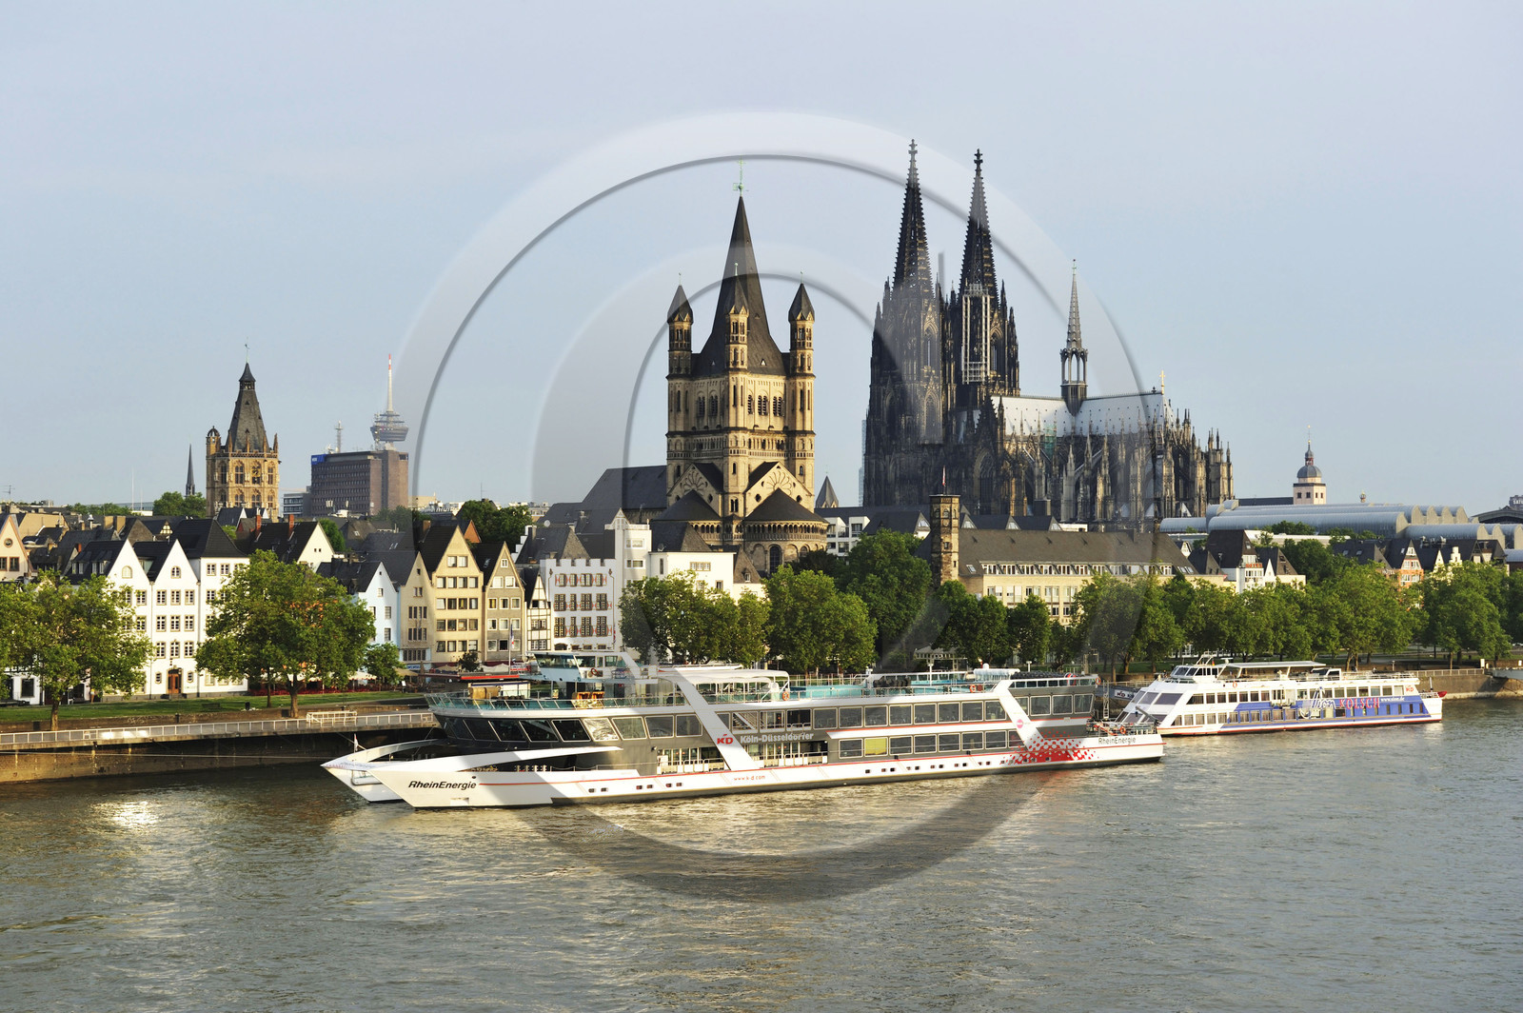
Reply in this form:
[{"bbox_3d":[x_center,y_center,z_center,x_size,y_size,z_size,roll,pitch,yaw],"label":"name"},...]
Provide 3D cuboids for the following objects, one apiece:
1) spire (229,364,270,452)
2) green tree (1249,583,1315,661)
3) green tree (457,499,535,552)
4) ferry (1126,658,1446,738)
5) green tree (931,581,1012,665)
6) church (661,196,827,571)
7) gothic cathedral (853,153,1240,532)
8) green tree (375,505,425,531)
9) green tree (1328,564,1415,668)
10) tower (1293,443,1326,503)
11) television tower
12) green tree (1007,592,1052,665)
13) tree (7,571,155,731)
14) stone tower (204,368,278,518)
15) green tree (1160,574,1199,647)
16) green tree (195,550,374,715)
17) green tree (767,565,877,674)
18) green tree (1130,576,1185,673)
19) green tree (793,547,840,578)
[{"bbox_3d":[-114.410,-22.140,518.000,9.400,19.900,9.400,1,-2,-12],"label":"spire"},{"bbox_3d":[82.670,19.030,370.000,11.000,14.200,10.500,0,-2,13],"label":"green tree"},{"bbox_3d":[-47.556,9.368,414.671,13.806,21.295,13.806,0,-2,0],"label":"green tree"},{"bbox_3d":[66.126,23.329,296.932,51.500,9.500,10.200,1,-2,-36],"label":"ferry"},{"bbox_3d":[29.646,17.538,327.780,10.744,14.266,10.744,0,-2,0],"label":"green tree"},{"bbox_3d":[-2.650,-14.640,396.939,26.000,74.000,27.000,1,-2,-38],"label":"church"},{"bbox_3d":[99.260,-50.458,783.086,86.000,155.000,145.000,1,-2,-37],"label":"gothic cathedral"},{"bbox_3d":[-80.889,8.896,519.709,11.458,18.866,11.458,0,-2,0],"label":"green tree"},{"bbox_3d":[99.950,18.130,381.000,14.200,17.600,13.500,0,-2,15],"label":"green tree"},{"bbox_3d":[232.762,4.005,988.352,10.300,65.500,10.300,-2,-3,44],"label":"tower"},{"bbox_3d":[-425.542,-39.807,2662.523,43.000,262.000,43.000,0,-2,0],"label":"television tower"},{"bbox_3d":[39.024,18.607,337.810,6.574,12.308,6.574,0,-2,0],"label":"green tree"},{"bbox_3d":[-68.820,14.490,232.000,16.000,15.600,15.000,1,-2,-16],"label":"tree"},{"bbox_3d":[-112.316,-4.831,505.084,13.200,53.500,13.200,1,-2,-35],"label":"stone tower"},{"bbox_3d":[69.470,17.930,385.000,9.200,13.400,9.000,0,-2,10],"label":"green tree"},{"bbox_3d":[-50.183,13.468,244.601,18.500,17.800,17.000,0,-2,-12],"label":"green tree"},{"bbox_3d":[7.369,15.770,293.548,13.500,16.400,12.500,0,-2,1],"label":"green tree"},{"bbox_3d":[59.669,17.636,349.776,8.419,14.498,8.419,0,-2,0],"label":"green tree"},{"bbox_3d":[8.262,14.475,354.620,9.500,16.000,9.500,0,-2,1],"label":"green tree"}]

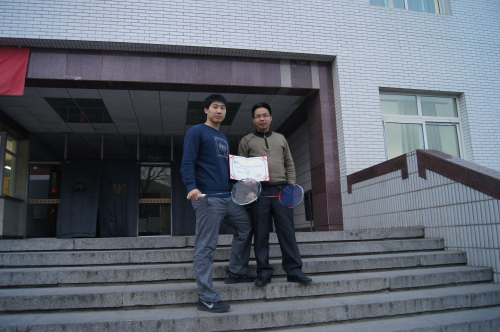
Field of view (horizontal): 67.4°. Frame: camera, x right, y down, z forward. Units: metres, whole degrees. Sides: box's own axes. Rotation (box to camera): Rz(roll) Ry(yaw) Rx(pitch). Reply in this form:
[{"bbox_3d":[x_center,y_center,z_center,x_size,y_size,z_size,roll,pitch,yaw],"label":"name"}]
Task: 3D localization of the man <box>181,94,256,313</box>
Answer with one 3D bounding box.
[{"bbox_3d":[-0.237,0.262,3.241,0.560,1.820,0.600,-12,-15,43],"label":"man"}]

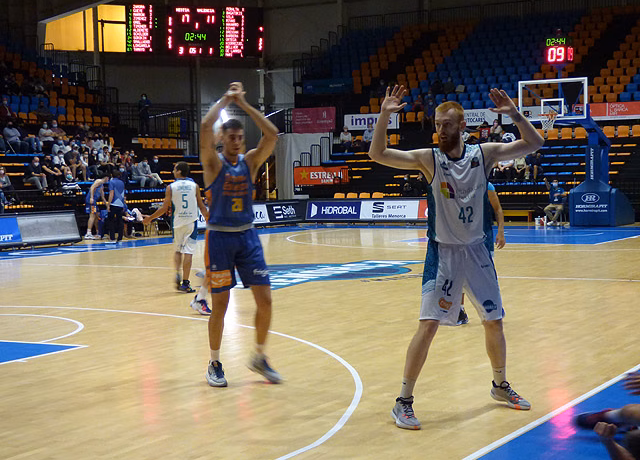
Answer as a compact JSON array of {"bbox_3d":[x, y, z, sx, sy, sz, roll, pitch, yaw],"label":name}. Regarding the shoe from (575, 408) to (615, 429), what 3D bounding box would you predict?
[{"bbox_3d":[1.678,1.143,7.080,0.290,0.110,0.115,-1,3,6],"label":"shoe"}]

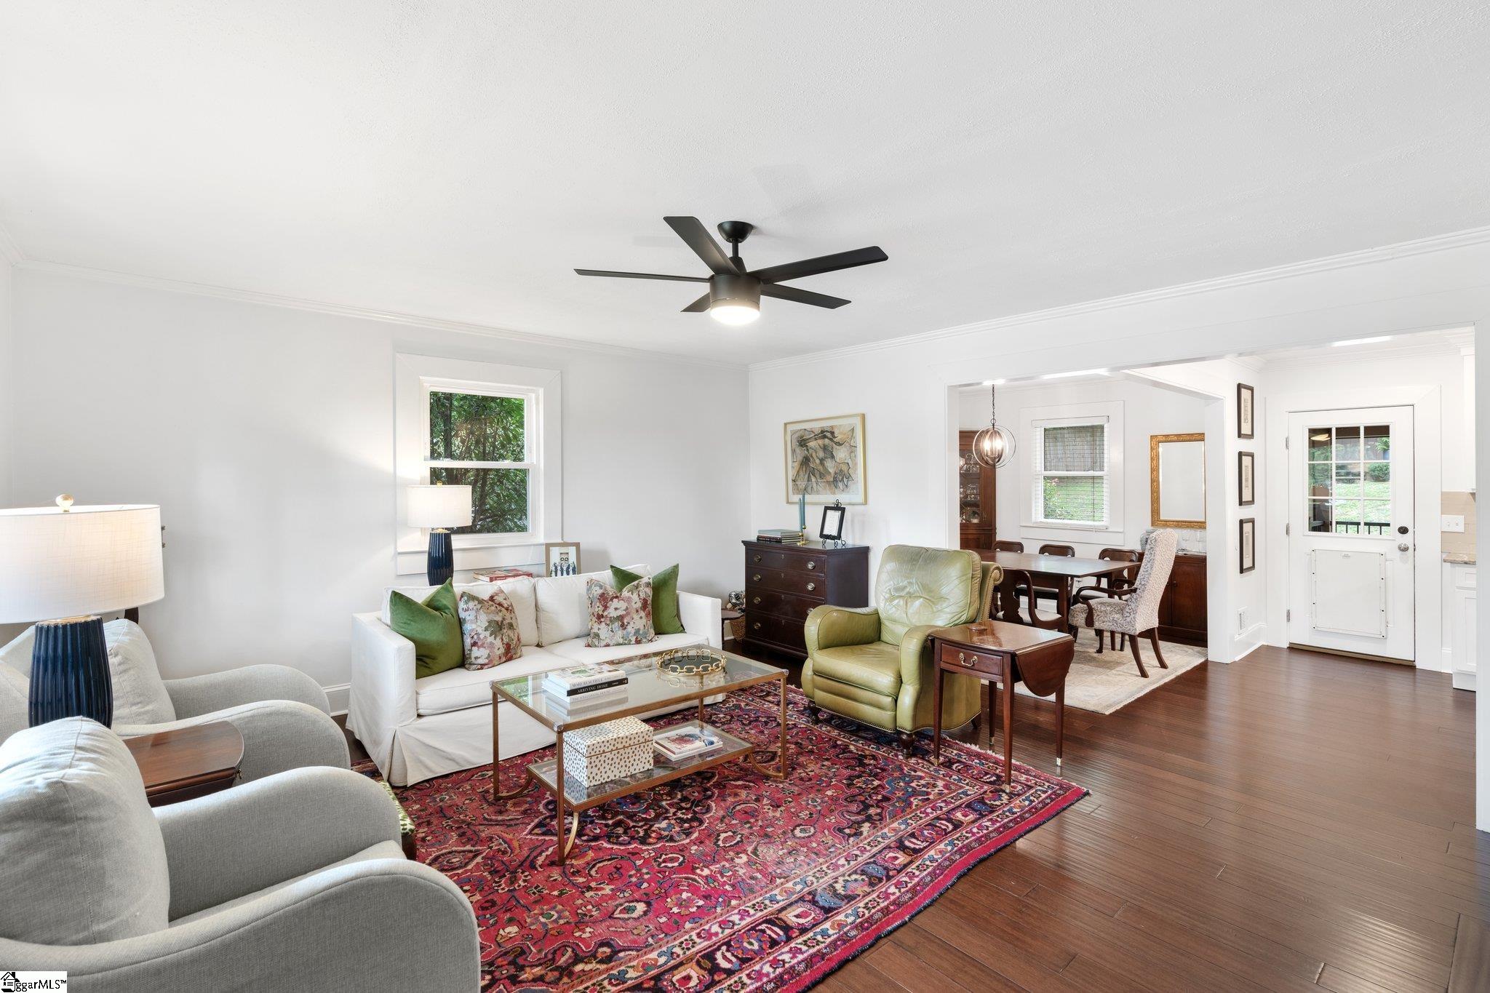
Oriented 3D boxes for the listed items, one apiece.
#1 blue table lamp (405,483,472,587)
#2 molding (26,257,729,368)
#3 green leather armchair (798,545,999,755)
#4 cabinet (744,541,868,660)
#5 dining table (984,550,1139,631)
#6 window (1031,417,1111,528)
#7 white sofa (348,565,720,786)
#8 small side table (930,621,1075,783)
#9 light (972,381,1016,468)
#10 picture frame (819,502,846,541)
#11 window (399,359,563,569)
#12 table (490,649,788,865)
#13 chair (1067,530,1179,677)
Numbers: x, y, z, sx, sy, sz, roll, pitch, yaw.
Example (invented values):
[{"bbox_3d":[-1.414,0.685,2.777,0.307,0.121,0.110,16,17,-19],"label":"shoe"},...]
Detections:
[{"bbox_3d":[-1.917,0.250,4.174,0.407,0.683,0.407,-1,1,-40],"label":"blue table lamp"},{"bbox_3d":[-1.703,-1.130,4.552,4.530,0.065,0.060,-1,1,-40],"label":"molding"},{"bbox_3d":[0.931,0.817,3.938,0.906,1.038,0.784,-1,1,-40],"label":"green leather armchair"},{"bbox_3d":[0.459,0.838,5.253,0.458,0.922,0.926,-1,1,-40],"label":"cabinet"},{"bbox_3d":[2.206,0.914,5.696,1.170,0.755,1.800,-1,1,-42],"label":"dining table"},{"bbox_3d":[3.457,-0.253,7.023,0.090,1.150,0.800,-1,1,-42],"label":"window"},{"bbox_3d":[-1.227,0.903,4.056,1.940,0.850,0.990,-1,1,-40],"label":"white sofa"},{"bbox_3d":[1.269,1.018,3.298,0.540,0.640,0.510,-1,1,-36],"label":"small side table"},{"bbox_3d":[2.158,-0.684,5.736,0.375,0.890,0.375,-1,1,-41],"label":"light"},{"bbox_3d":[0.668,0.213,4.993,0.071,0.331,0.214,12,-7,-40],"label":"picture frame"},{"bbox_3d":[-1.778,-0.212,4.562,1.120,1.420,0.100,-1,1,-40],"label":"window"},{"bbox_3d":[-0.459,1.096,3.057,1.150,0.504,0.677,-1,1,-40],"label":"table"},{"bbox_3d":[2.924,0.785,5.154,0.600,1.053,0.656,-1,1,-40],"label":"chair"}]

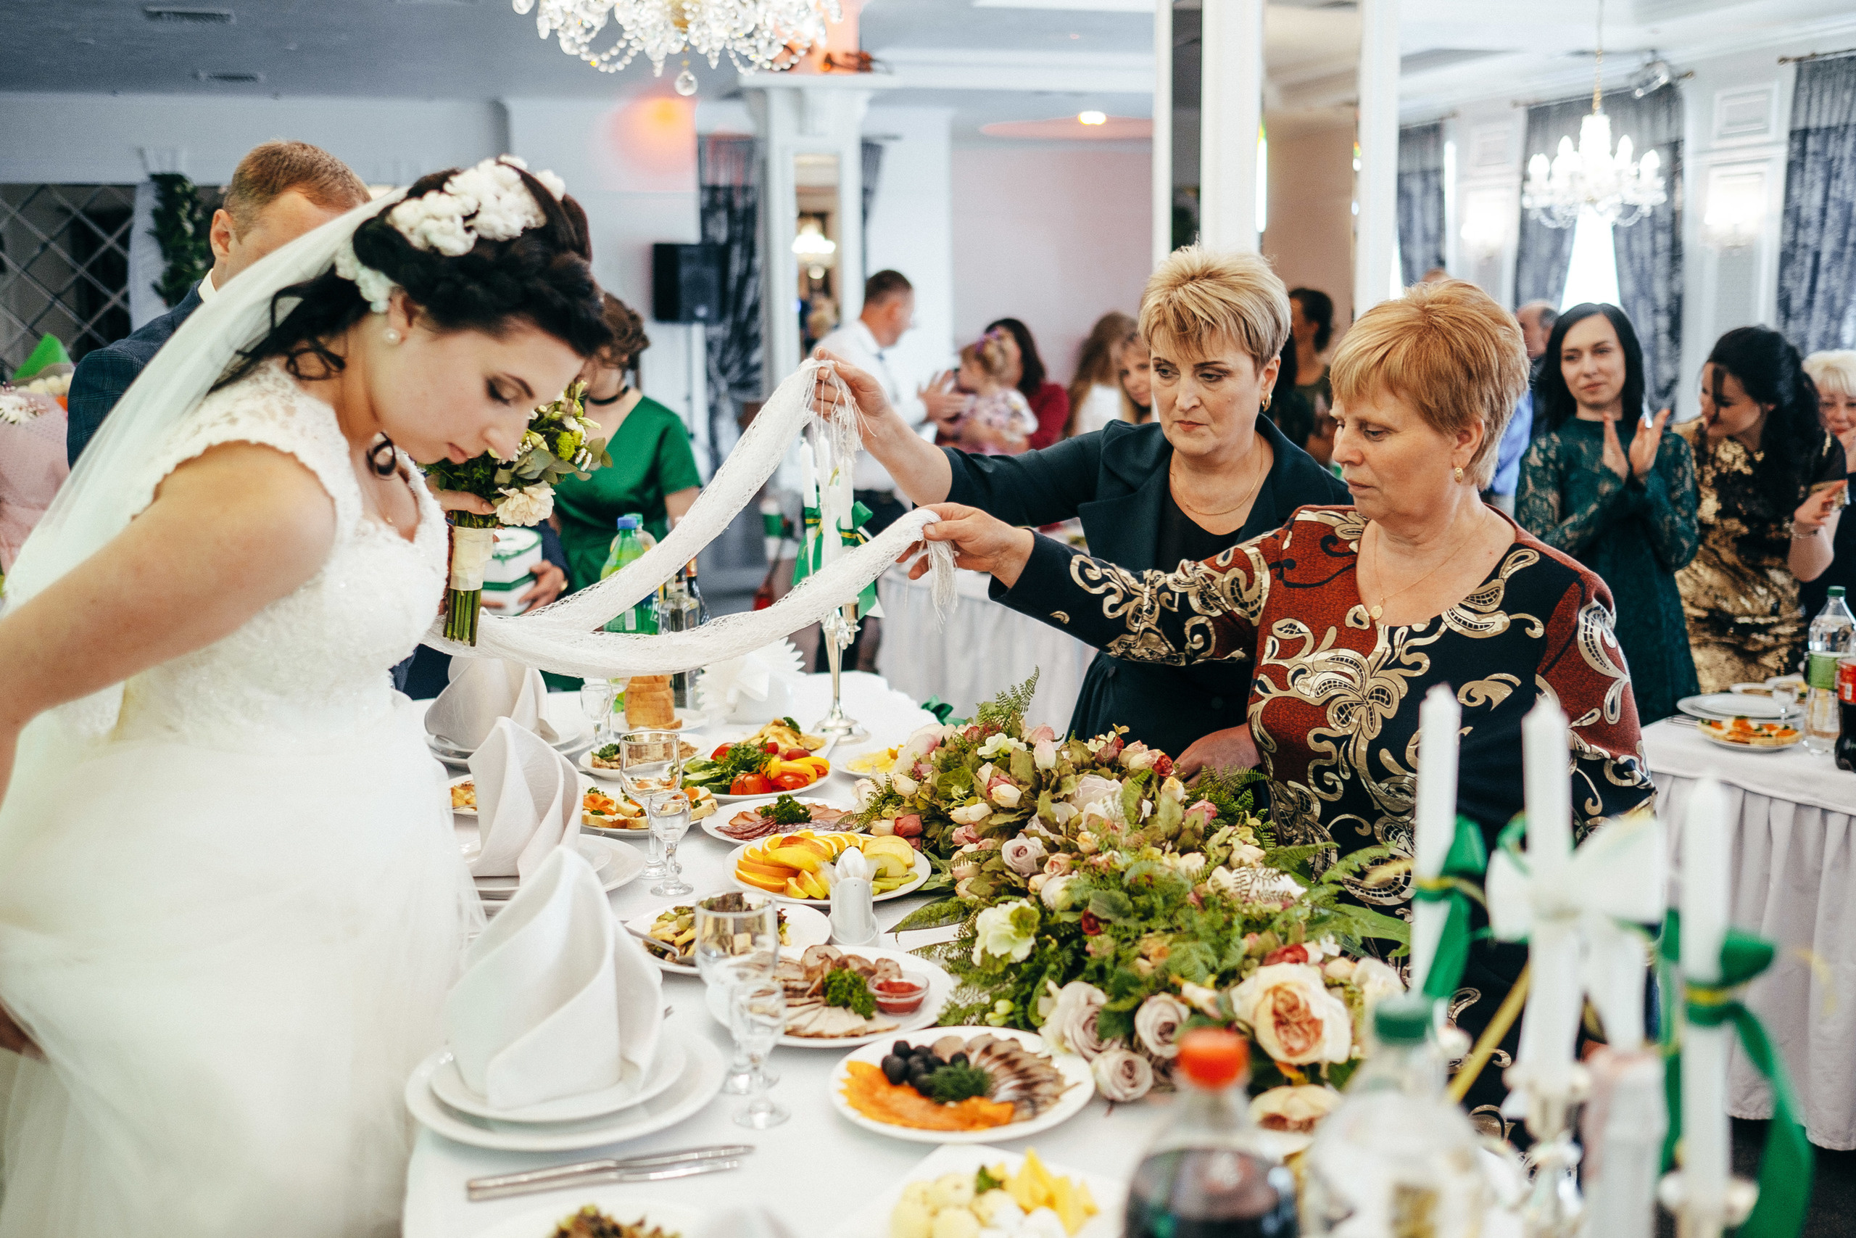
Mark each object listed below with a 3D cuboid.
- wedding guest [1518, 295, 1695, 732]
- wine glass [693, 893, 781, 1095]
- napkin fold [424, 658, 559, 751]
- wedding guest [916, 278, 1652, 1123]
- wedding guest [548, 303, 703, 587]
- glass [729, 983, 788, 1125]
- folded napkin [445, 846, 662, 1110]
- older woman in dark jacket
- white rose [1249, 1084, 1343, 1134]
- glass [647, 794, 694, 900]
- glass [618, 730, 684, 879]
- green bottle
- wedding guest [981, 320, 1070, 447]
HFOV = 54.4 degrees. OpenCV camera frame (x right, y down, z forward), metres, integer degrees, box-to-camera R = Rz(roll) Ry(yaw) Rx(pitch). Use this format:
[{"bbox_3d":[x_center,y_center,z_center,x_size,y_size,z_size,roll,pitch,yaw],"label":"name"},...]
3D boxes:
[{"bbox_3d":[1.542,0.105,4.207,0.440,1.660,0.330,3,11,19],"label":"wedding guest"},{"bbox_3d":[-0.165,0.329,1.590,0.074,0.165,0.074,0,11,0],"label":"wine glass"},{"bbox_3d":[-0.710,0.101,2.950,0.190,0.170,0.150,2,11,15],"label":"napkin fold"},{"bbox_3d":[0.395,0.458,1.900,0.640,1.600,0.540,-8,13,-34],"label":"wedding guest"},{"bbox_3d":[-0.750,0.012,4.378,0.480,1.570,0.330,4,12,21],"label":"wedding guest"},{"bbox_3d":[-0.148,0.386,1.597,0.054,0.118,0.054,-1,10,0],"label":"glass"},{"bbox_3d":[-0.338,0.310,1.617,0.185,0.215,0.150,-3,10,-11],"label":"folded napkin"},{"bbox_3d":[0.234,0.356,2.198,0.520,1.580,0.720,7,13,37],"label":"older woman in dark jacket"},{"bbox_3d":[0.314,0.419,1.530,0.085,0.060,0.075,1,10,11],"label":"white rose"},{"bbox_3d":[-0.323,0.282,2.256,0.052,0.117,0.052,-1,11,0],"label":"glass"},{"bbox_3d":[-0.353,0.240,2.317,0.079,0.177,0.079,-1,11,0],"label":"glass"},{"bbox_3d":[-0.526,0.000,3.159,0.098,0.336,0.098,-1,11,0],"label":"green bottle"},{"bbox_3d":[0.275,-0.227,6.296,0.470,1.620,0.380,4,11,23],"label":"wedding guest"}]

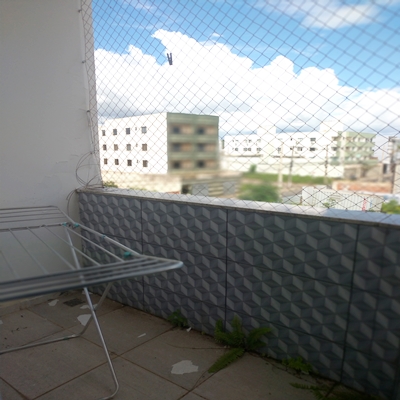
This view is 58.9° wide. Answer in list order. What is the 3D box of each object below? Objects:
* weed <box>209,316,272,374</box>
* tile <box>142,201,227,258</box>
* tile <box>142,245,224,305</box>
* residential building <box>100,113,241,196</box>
[{"bbox_3d":[0.160,0.755,1.866,0.337,0.190,0.288,6,10,35],"label":"weed"},{"bbox_3d":[-0.114,0.165,2.155,0.640,0.288,0.012,6,10,35],"label":"tile"},{"bbox_3d":[-0.116,0.450,2.198,0.640,0.288,0.012,6,10,35],"label":"tile"},{"bbox_3d":[-8.525,-9.018,66.015,11.000,11.800,24.000,-7,11,-40],"label":"residential building"}]

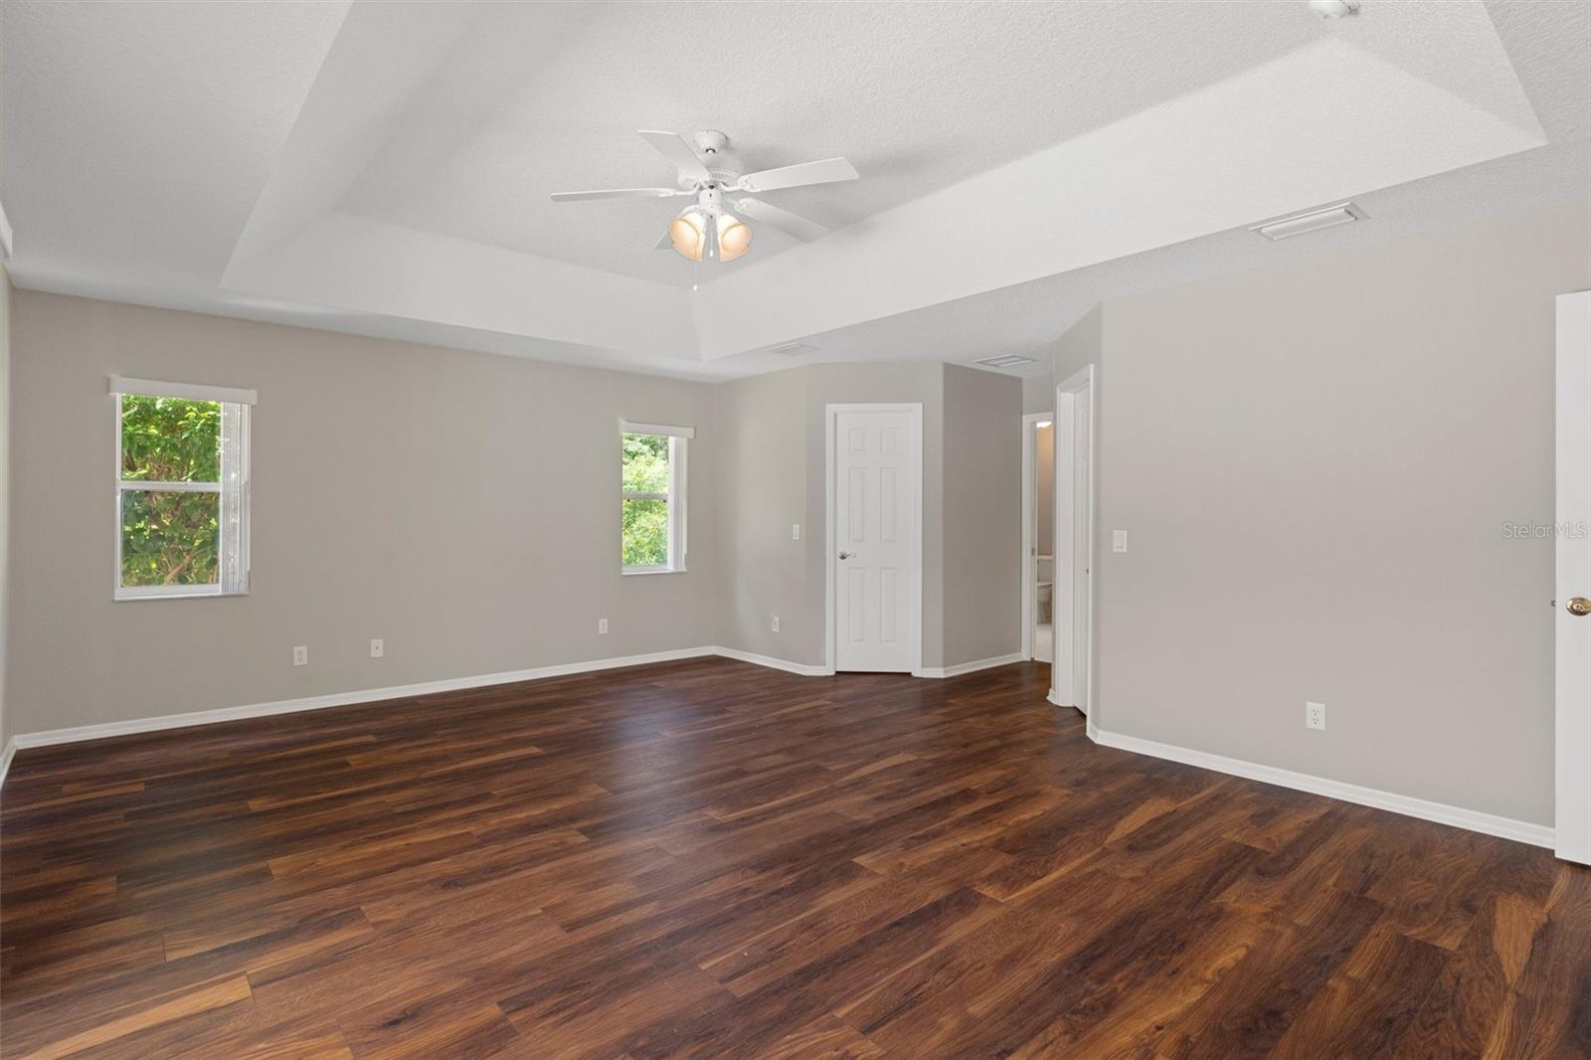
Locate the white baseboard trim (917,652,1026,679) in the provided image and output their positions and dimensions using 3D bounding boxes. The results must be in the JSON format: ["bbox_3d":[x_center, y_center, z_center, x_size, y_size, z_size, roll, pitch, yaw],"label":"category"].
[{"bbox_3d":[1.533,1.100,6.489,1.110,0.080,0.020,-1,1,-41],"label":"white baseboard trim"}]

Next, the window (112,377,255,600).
[{"bbox_3d":[-3.616,-0.228,4.721,0.670,1.270,0.120,-1,1,-41],"label":"window"}]

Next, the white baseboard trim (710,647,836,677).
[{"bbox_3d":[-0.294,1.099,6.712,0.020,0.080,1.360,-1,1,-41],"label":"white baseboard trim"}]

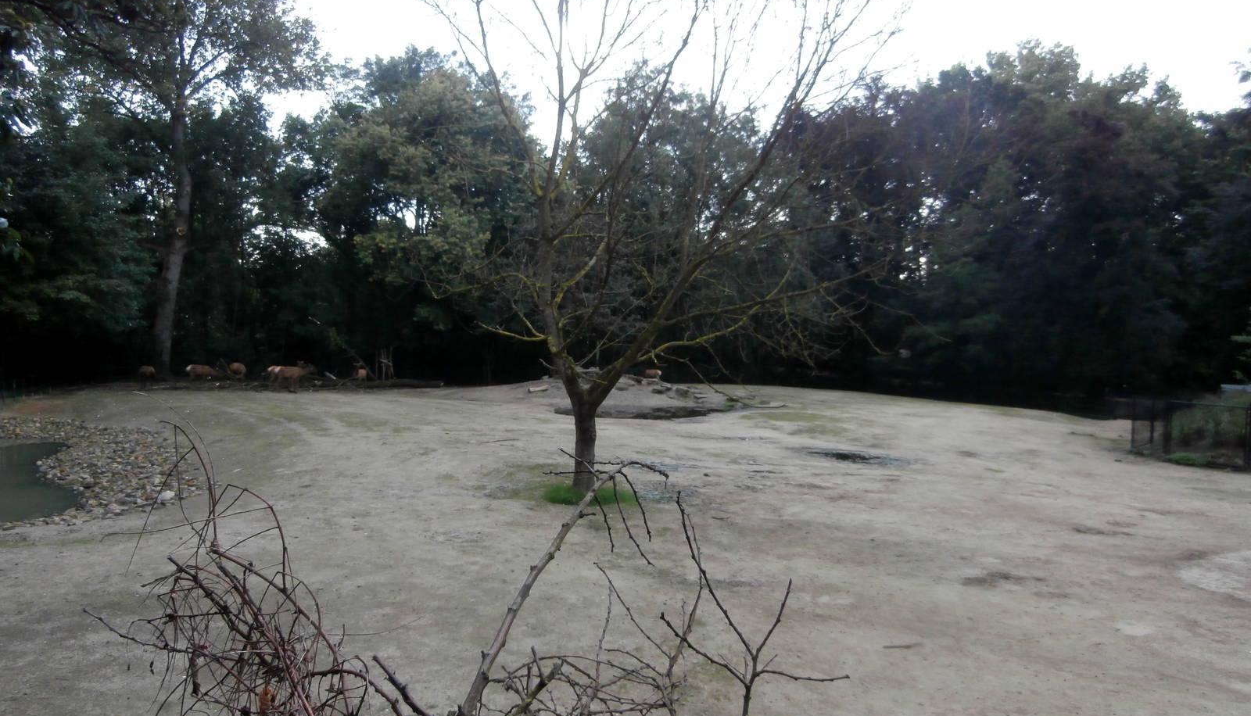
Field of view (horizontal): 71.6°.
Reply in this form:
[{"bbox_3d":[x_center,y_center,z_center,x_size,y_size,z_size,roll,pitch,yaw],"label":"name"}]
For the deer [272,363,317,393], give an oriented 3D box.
[{"bbox_3d":[-13.771,0.832,36.000,1.820,1.220,0.480,1,1,-31],"label":"deer"}]

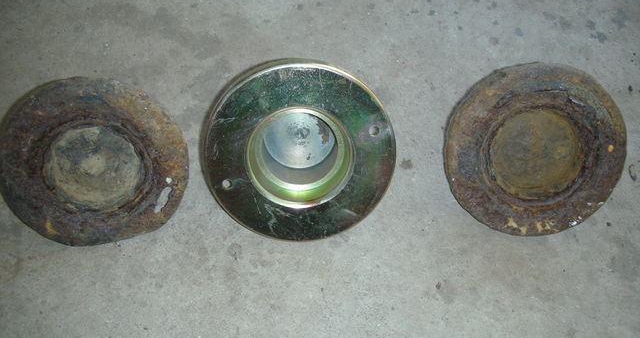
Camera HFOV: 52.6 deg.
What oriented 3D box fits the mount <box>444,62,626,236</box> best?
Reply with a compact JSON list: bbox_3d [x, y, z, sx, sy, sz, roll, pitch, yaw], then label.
[{"bbox_3d":[0.178,-0.019,0.550,0.149,0.030,0.149,0,110,-2],"label":"mount"}]

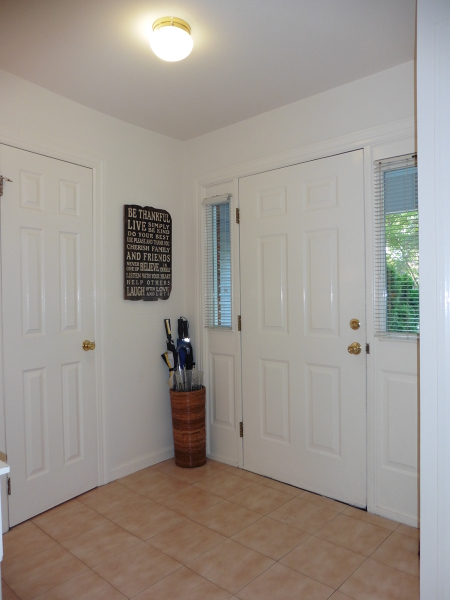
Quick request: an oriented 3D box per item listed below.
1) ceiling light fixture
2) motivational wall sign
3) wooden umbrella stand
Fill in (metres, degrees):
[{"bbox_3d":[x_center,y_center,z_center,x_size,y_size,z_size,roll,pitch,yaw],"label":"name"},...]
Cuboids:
[{"bbox_3d":[-0.238,-1.155,1.876,0.192,0.128,0.192,-1,1,0],"label":"ceiling light fixture"},{"bbox_3d":[-0.537,-0.327,2.974,0.022,0.662,0.430,0,2,40],"label":"motivational wall sign"},{"bbox_3d":[-0.268,0.924,3.077,0.262,0.550,0.262,-1,1,0],"label":"wooden umbrella stand"}]

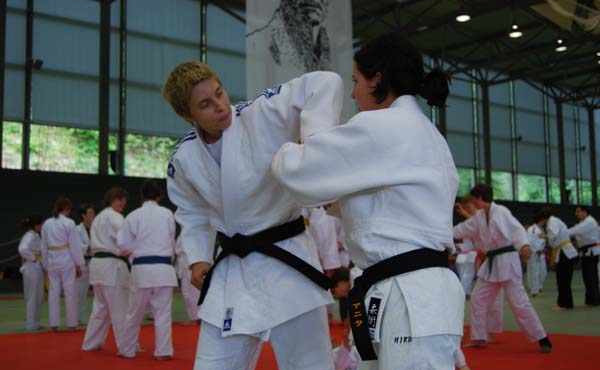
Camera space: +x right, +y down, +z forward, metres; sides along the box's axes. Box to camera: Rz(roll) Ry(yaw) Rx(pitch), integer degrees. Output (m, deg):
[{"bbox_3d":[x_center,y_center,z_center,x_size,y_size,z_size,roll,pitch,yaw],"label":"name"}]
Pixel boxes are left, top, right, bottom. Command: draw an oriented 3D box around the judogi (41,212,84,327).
[{"bbox_3d":[-3.113,1.134,10.500,0.570,1.490,0.360,-1,-5,7],"label":"judogi"}]

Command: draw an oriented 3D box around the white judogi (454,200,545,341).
[{"bbox_3d":[1.997,0.885,8.100,0.680,1.410,0.740,4,-7,-42],"label":"white judogi"}]

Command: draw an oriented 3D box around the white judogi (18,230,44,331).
[{"bbox_3d":[-3.502,1.246,10.450,0.340,1.310,0.420,0,-5,-6],"label":"white judogi"}]

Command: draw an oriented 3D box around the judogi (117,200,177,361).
[{"bbox_3d":[-1.475,0.914,7.750,0.580,1.510,0.400,0,-5,-5],"label":"judogi"}]

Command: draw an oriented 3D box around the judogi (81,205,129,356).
[{"bbox_3d":[-1.960,0.967,8.200,0.540,1.480,0.440,-3,-6,30],"label":"judogi"}]

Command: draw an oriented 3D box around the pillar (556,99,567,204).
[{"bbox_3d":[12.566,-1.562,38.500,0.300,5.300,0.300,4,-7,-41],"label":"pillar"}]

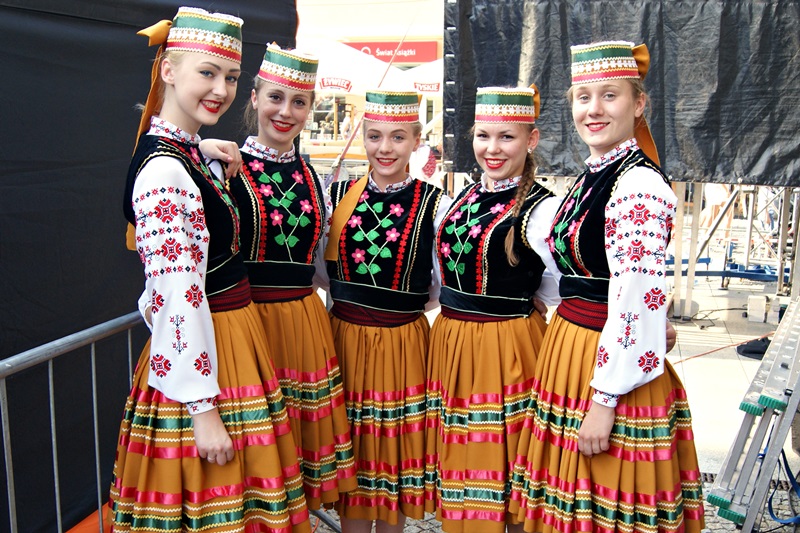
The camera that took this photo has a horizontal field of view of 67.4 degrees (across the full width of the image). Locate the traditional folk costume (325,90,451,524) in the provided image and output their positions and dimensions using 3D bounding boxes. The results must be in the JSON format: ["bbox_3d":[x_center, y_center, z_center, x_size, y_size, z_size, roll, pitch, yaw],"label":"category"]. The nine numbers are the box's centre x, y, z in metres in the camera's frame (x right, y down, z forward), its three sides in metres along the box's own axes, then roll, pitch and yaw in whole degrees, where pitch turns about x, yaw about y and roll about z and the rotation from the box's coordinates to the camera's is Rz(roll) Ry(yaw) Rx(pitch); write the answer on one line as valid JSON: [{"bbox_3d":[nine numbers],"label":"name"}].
[{"bbox_3d":[-0.045,0.109,1.820,0.480,1.255,0.390,1,6,8],"label":"traditional folk costume"}]

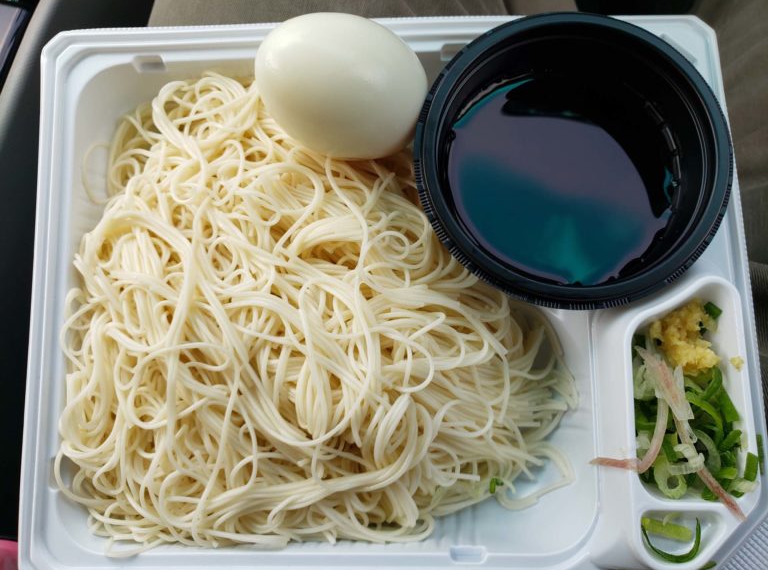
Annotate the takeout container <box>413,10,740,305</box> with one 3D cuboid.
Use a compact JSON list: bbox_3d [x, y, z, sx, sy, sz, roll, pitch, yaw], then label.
[{"bbox_3d":[0.062,-0.039,0.209,0.101,0.048,0.101,0,81,2],"label":"takeout container"}]

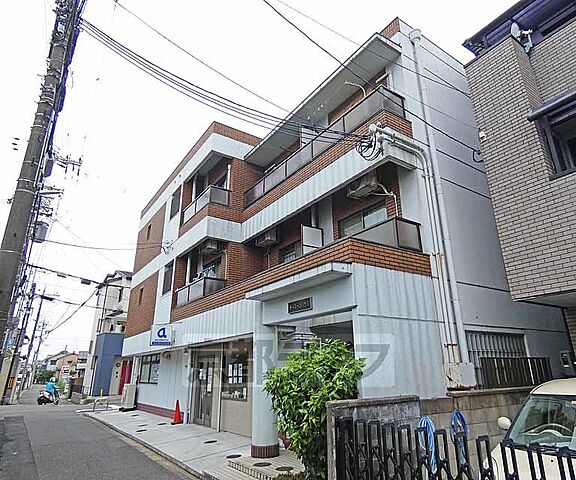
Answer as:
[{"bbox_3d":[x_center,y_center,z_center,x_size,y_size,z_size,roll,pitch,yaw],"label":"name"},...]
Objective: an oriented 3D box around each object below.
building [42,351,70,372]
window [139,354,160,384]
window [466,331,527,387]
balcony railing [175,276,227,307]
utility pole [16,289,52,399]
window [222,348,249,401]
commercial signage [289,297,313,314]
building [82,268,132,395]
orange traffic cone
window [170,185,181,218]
[{"bbox_3d":[-42.377,23.358,64.000,7.200,6.400,7.200,12,-24,-34],"label":"building"},{"bbox_3d":[-5.418,5.053,13.613,0.120,1.100,2.500,12,-24,-34],"label":"window"},{"bbox_3d":[4.157,2.323,6.712,2.153,0.988,0.125,12,-24,-34],"label":"window"},{"bbox_3d":[-2.775,1.705,10.850,0.660,0.570,2.400,12,-24,-34],"label":"balcony railing"},{"bbox_3d":[-17.467,7.072,24.074,0.850,7.400,0.400,13,-24,-34],"label":"utility pole"},{"bbox_3d":[-1.443,3.656,9.526,0.100,1.420,1.480,13,-24,-34],"label":"window"},{"bbox_3d":[0.201,1.191,6.201,0.052,0.177,0.666,12,-24,-34],"label":"commercial signage"},{"bbox_3d":[-11.061,6.939,26.155,5.824,8.372,5.720,12,-24,-34],"label":"building"},{"bbox_3d":[-3.134,4.863,9.909,0.340,0.680,0.340,12,-24,-34],"label":"orange traffic cone"},{"bbox_3d":[-4.285,-1.389,13.318,0.125,0.998,1.040,12,-24,-34],"label":"window"}]

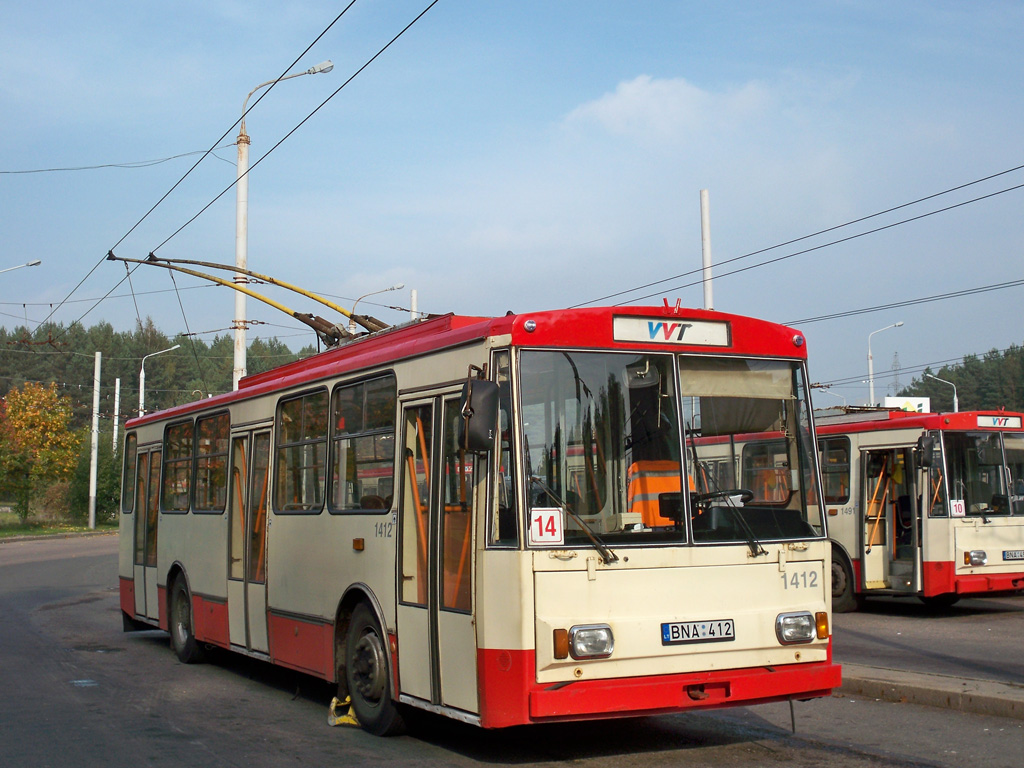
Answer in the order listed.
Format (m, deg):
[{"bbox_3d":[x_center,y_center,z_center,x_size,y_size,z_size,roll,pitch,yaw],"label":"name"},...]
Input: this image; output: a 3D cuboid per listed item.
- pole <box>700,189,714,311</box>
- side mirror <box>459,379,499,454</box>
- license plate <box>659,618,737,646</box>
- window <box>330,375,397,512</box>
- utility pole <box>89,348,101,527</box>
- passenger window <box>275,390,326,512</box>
[{"bbox_3d":[5.604,-0.308,37.008,0.240,10.637,0.240,-1,-5,0],"label":"pole"},{"bbox_3d":[-0.195,0.192,7.689,0.215,0.425,0.130,0,-5,-10],"label":"side mirror"},{"bbox_3d":[1.192,1.584,8.321,0.547,0.130,0.020,2,-6,-28],"label":"license plate"},{"bbox_3d":[-1.114,0.464,9.729,0.050,0.998,1.290,2,-6,-28],"label":"window"},{"bbox_3d":[-19.830,2.715,62.000,0.300,8.435,0.300,-1,-5,0],"label":"utility pole"},{"bbox_3d":[-1.762,0.586,10.925,0.050,1.007,1.332,2,-6,-28],"label":"passenger window"}]

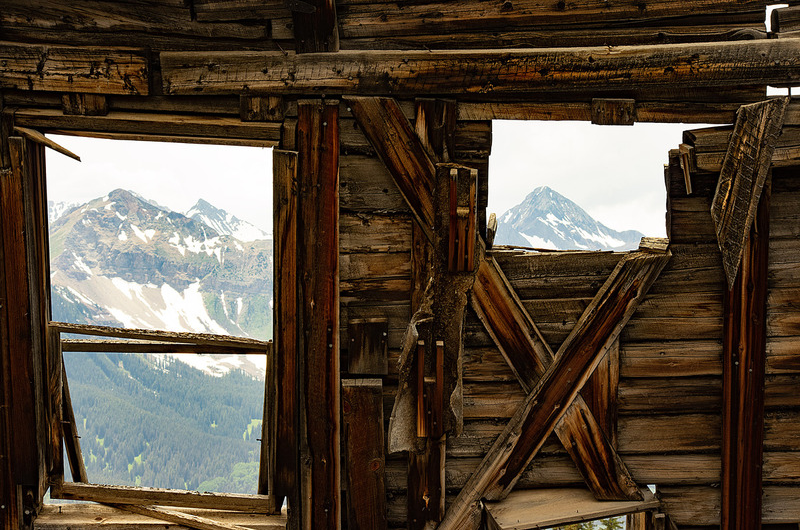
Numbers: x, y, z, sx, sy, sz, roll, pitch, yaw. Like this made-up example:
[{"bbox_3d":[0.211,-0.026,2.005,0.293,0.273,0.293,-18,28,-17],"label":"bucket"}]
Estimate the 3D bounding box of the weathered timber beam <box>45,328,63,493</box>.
[{"bbox_3d":[-1.331,0.568,9.034,0.048,0.659,0.050,-1,6,0],"label":"weathered timber beam"}]

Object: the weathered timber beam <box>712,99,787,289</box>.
[{"bbox_3d":[1.277,-0.282,8.716,0.164,0.733,0.045,16,6,-2],"label":"weathered timber beam"}]

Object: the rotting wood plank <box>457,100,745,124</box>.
[{"bbox_3d":[0.727,-0.555,8.456,1.070,0.080,0.045,1,5,2],"label":"rotting wood plank"}]

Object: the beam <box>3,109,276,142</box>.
[{"bbox_3d":[-0.967,-0.532,8.889,1.029,0.072,0.090,2,6,0],"label":"beam"}]

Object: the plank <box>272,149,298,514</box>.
[{"bbox_3d":[-0.418,0.243,8.516,0.088,1.320,0.045,0,5,2],"label":"plank"}]

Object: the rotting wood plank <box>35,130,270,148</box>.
[{"bbox_3d":[-0.927,-0.482,8.945,0.898,0.031,0.060,2,6,0],"label":"rotting wood plank"}]

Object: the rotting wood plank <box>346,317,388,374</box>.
[{"bbox_3d":[-0.115,0.300,8.468,0.143,0.192,0.030,0,5,2],"label":"rotting wood plank"}]

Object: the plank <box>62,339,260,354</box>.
[{"bbox_3d":[-0.876,0.306,8.640,0.755,0.040,0.035,1,5,2],"label":"plank"}]

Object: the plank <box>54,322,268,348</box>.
[{"bbox_3d":[-0.886,0.257,8.556,0.805,0.040,0.040,4,5,2],"label":"plank"}]

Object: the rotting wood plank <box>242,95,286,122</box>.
[{"bbox_3d":[-0.498,-0.569,8.444,0.162,0.095,0.055,2,5,2],"label":"rotting wood plank"}]

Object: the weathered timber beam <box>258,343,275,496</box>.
[{"bbox_3d":[-0.492,0.572,8.626,0.036,0.570,0.040,3,5,2],"label":"weathered timber beam"}]

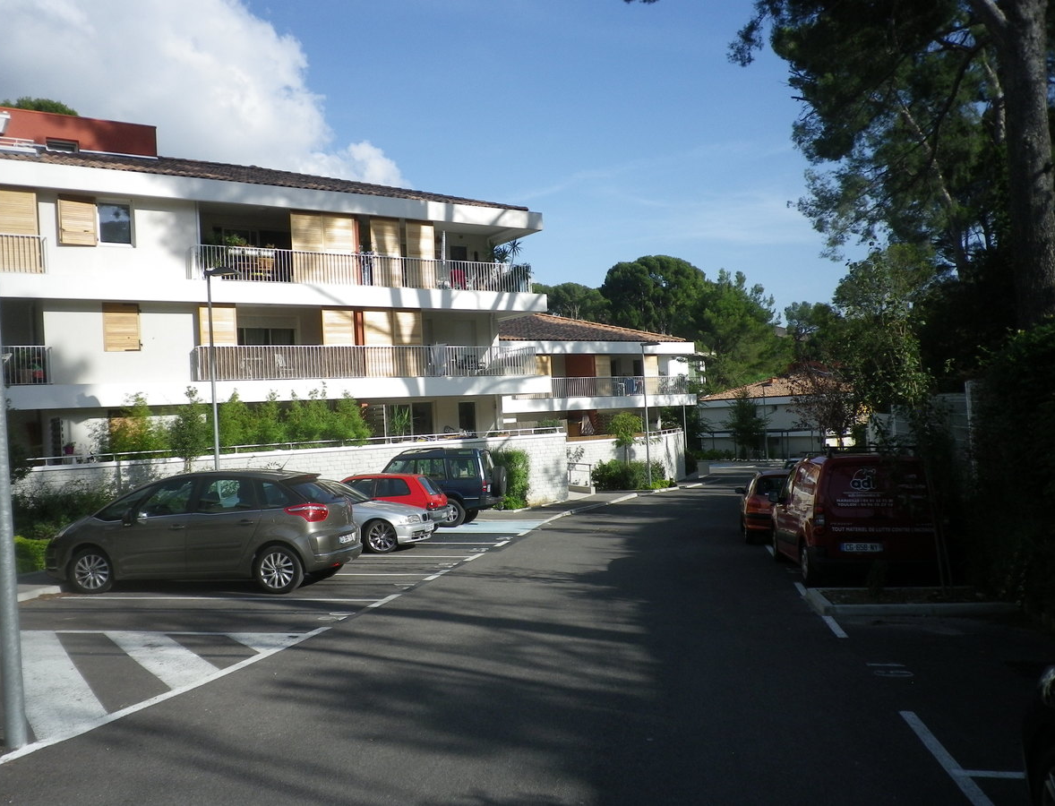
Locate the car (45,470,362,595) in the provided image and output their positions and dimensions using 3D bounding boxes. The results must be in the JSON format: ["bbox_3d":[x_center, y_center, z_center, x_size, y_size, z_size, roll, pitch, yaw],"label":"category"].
[{"bbox_3d":[-4.717,1.822,12.839,4.480,1.670,1.830,-2,-4,9],"label":"car"}]

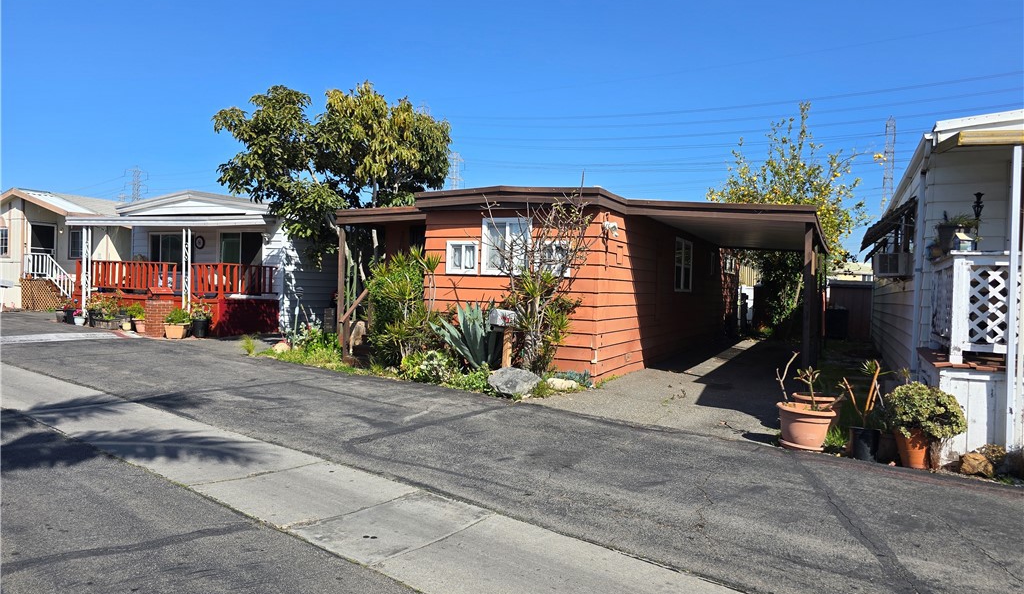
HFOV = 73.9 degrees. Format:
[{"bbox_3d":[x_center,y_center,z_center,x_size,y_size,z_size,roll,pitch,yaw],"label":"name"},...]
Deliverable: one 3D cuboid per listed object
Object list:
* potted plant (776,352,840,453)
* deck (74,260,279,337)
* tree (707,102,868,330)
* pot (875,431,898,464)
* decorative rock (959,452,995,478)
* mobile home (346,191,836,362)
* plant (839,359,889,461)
[{"bbox_3d":[3.159,1.071,7.250,0.680,1.030,0.620,2,1,26],"label":"potted plant"},{"bbox_3d":[-10.187,-0.024,20.685,6.500,2.000,2.300,2,1,26],"label":"deck"},{"bbox_3d":[9.149,-2.413,22.240,5.400,7.900,5.000,2,1,26],"label":"tree"},{"bbox_3d":[3.790,1.461,6.856,0.280,0.300,0.280,2,1,26],"label":"pot"},{"bbox_3d":[4.319,1.540,6.319,0.290,0.190,0.230,2,1,26],"label":"decorative rock"},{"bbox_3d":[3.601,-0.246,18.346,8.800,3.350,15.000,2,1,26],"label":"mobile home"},{"bbox_3d":[3.527,1.114,6.770,0.450,0.980,0.400,2,1,26],"label":"plant"}]

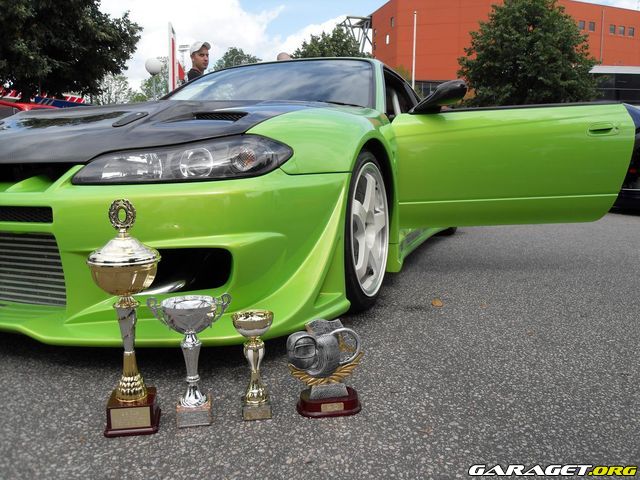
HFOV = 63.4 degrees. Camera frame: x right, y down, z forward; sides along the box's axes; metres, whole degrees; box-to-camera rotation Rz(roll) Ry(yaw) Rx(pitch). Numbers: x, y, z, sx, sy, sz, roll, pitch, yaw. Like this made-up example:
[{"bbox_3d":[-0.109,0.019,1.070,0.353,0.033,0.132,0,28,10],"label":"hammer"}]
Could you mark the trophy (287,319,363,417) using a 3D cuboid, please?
[{"bbox_3d":[0.012,0.264,1.109,0.158,0.194,0.085,-1,7,-7],"label":"trophy"}]

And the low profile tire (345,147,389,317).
[{"bbox_3d":[0.094,-0.037,1.911,0.225,0.610,0.610,3,8,21],"label":"low profile tire"}]

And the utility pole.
[{"bbox_3d":[5.084,-7.761,28.000,0.120,9.200,0.120,0,7,0],"label":"utility pole"}]

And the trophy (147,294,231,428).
[{"bbox_3d":[-0.260,0.239,1.048,0.168,0.262,0.112,-2,7,-10],"label":"trophy"}]

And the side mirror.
[{"bbox_3d":[0.533,-0.646,2.330,0.230,0.155,0.200,-1,7,-9],"label":"side mirror"}]

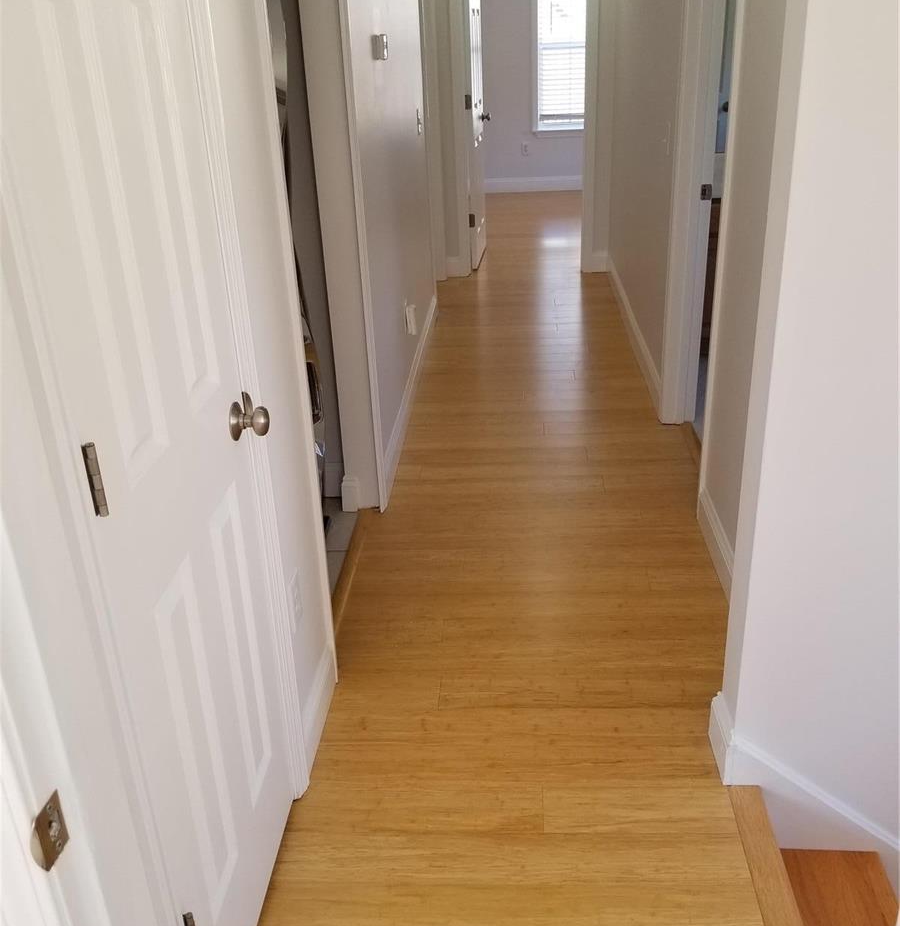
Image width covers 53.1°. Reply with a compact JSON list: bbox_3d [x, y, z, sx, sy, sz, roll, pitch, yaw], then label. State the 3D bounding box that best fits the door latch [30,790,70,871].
[{"bbox_3d":[-0.345,0.326,0.790,0.010,0.058,0.042,0,26,4],"label":"door latch"}]

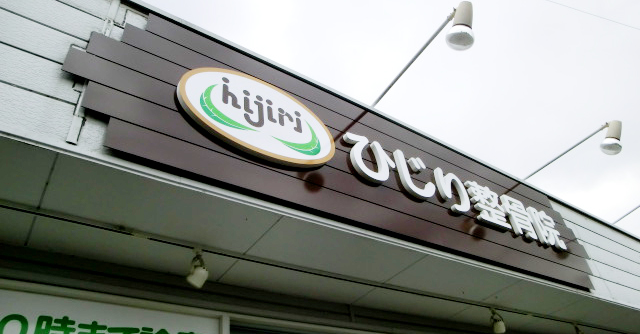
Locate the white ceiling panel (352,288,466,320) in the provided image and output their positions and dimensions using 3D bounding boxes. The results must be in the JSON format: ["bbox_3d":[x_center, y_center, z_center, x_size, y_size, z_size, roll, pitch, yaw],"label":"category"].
[{"bbox_3d":[0.633,0.918,2.952,0.904,0.020,0.211,20,-47,-30],"label":"white ceiling panel"}]

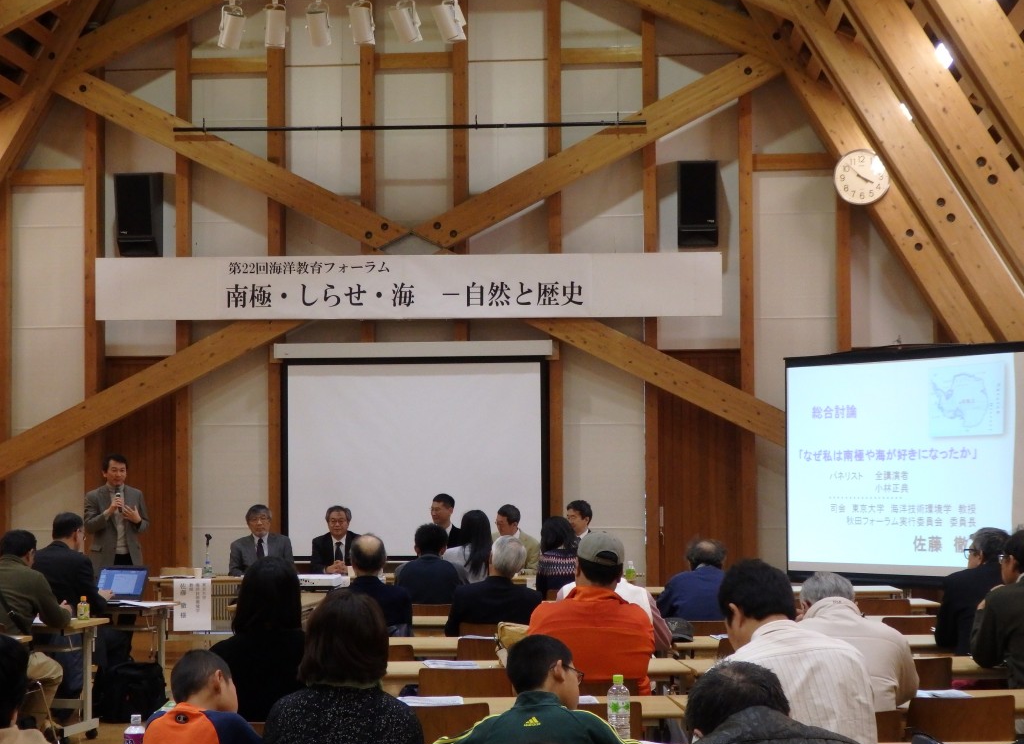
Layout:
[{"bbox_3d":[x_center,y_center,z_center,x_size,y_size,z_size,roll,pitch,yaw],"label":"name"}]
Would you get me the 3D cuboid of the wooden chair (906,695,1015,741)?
[{"bbox_3d":[1.505,1.480,5.580,0.420,0.790,0.500,0,-3,-3],"label":"wooden chair"}]

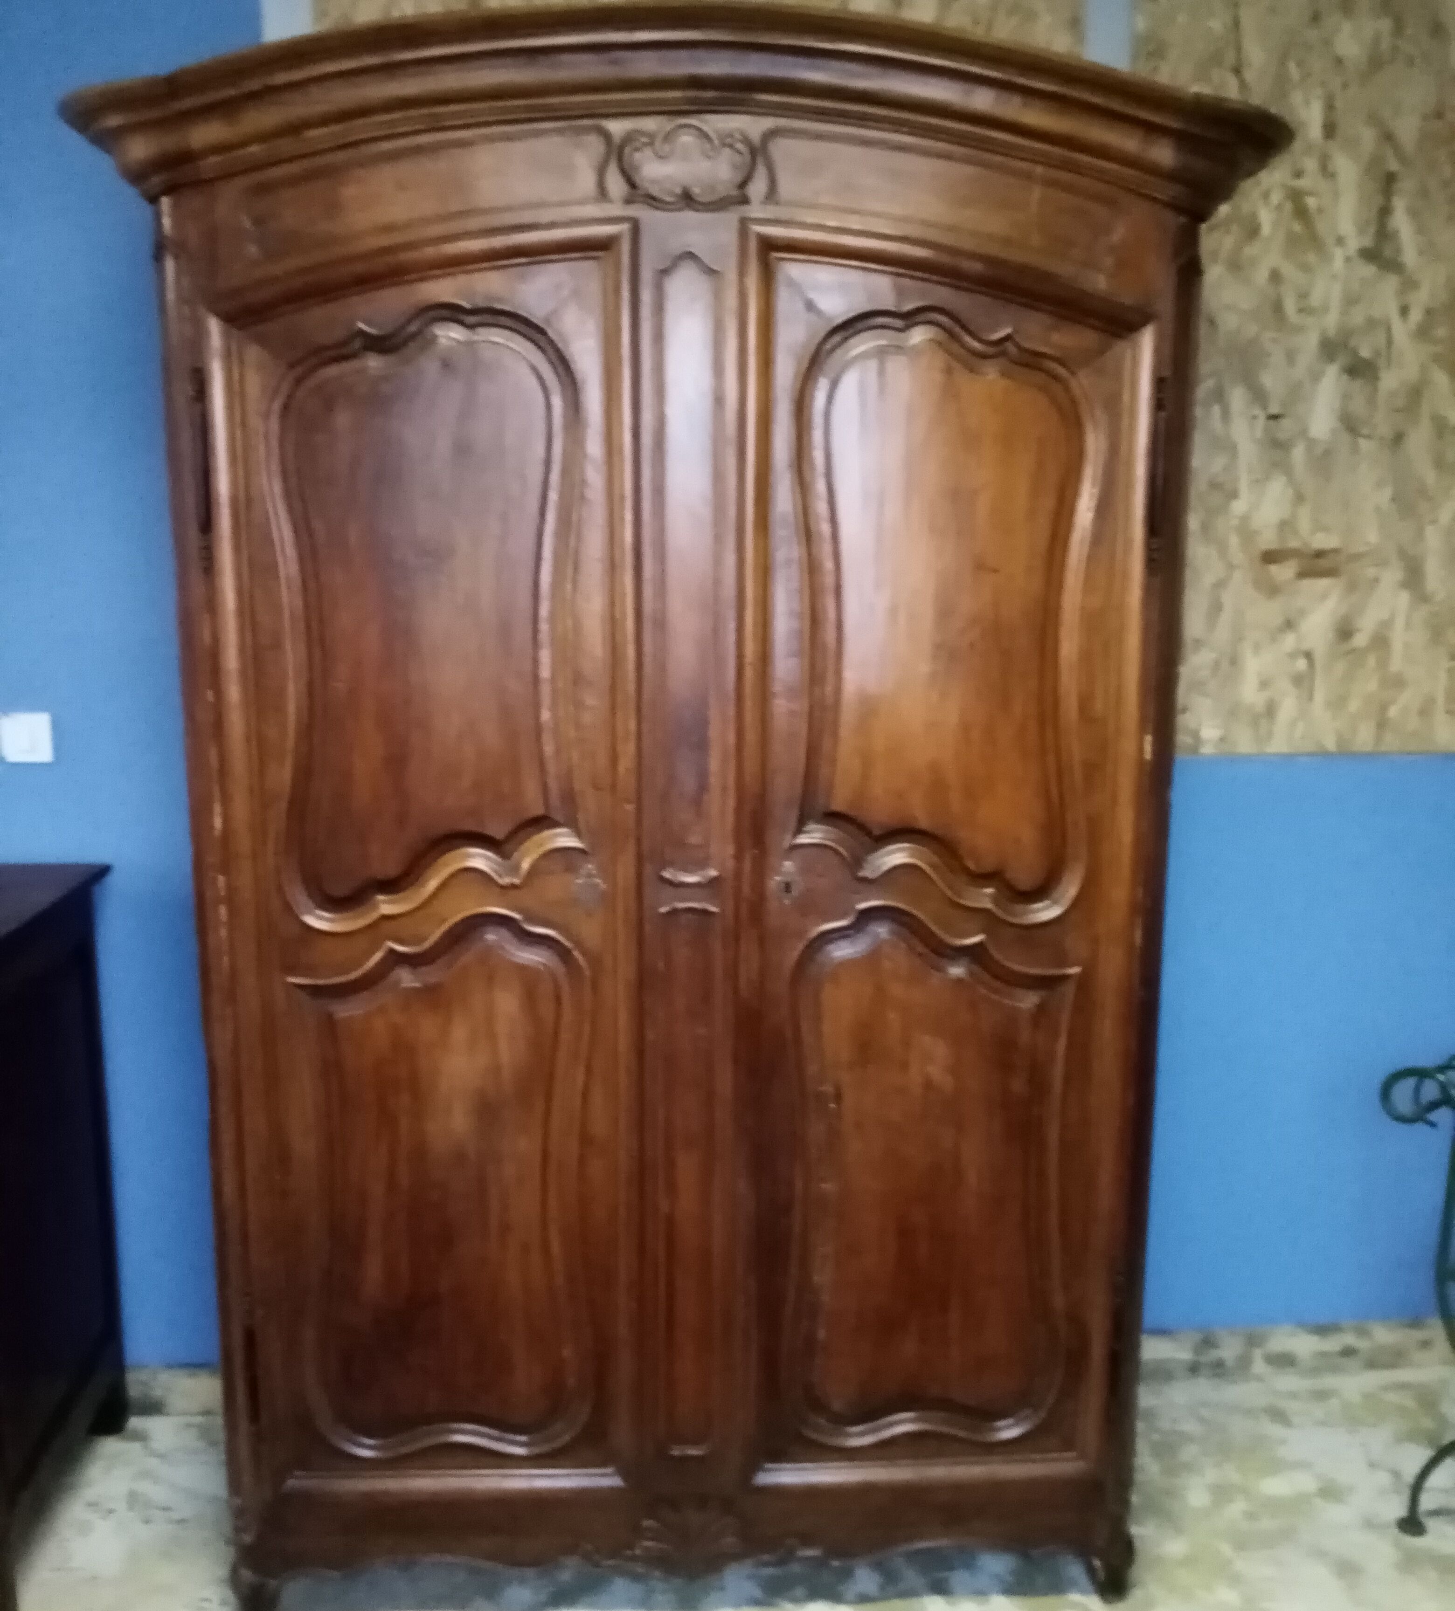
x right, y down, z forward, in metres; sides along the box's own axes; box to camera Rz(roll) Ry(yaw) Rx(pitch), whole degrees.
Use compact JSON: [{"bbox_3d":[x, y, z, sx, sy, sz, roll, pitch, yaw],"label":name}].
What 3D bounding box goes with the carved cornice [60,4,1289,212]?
[{"bbox_3d":[-0.058,-0.873,1.974,1.451,0.215,0.540,0,10,-3],"label":"carved cornice"}]

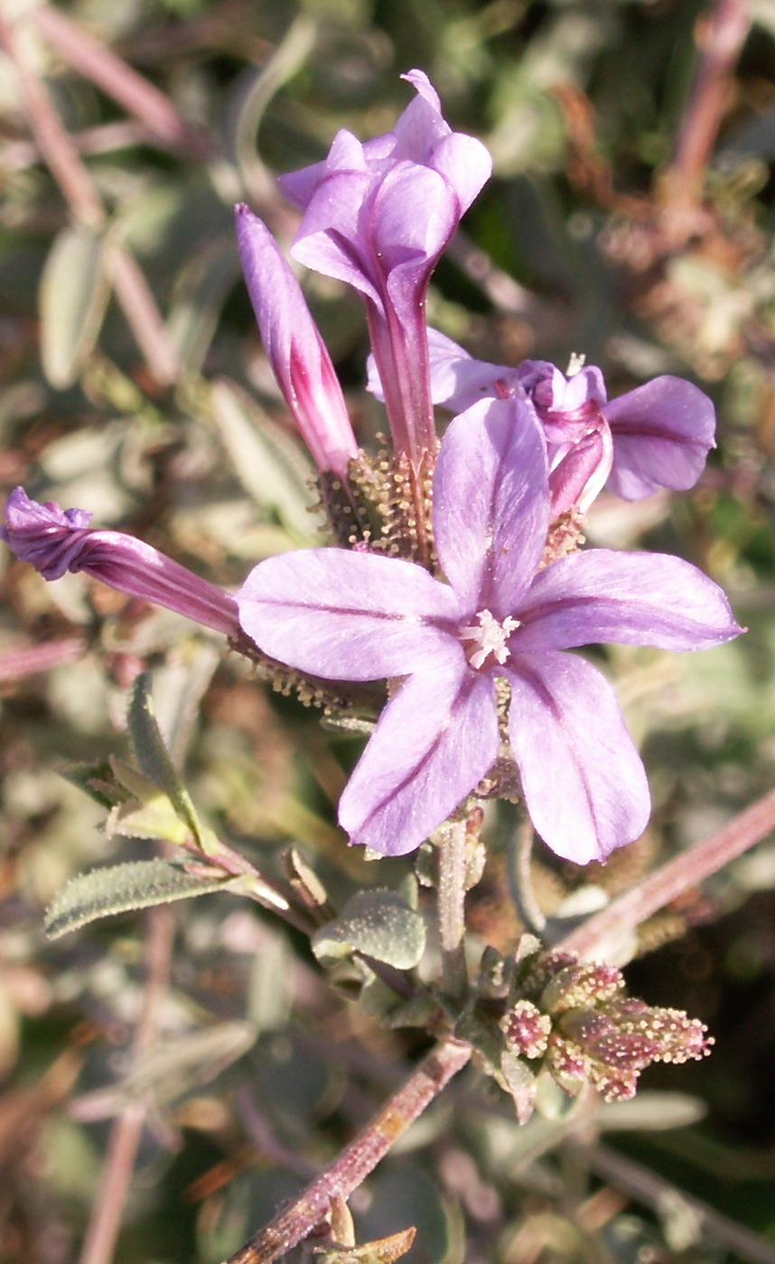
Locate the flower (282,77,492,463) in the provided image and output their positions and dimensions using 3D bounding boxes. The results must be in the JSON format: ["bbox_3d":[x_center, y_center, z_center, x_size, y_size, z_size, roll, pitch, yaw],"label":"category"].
[{"bbox_3d":[0.000,-0.019,0.117,0.010,0.020,0.009,-3,0,0],"label":"flower"}]

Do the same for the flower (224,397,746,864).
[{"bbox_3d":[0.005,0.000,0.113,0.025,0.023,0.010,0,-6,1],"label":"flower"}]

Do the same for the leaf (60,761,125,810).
[{"bbox_3d":[-0.016,0.008,0.123,0.004,0.002,0.002,29,19,8],"label":"leaf"}]

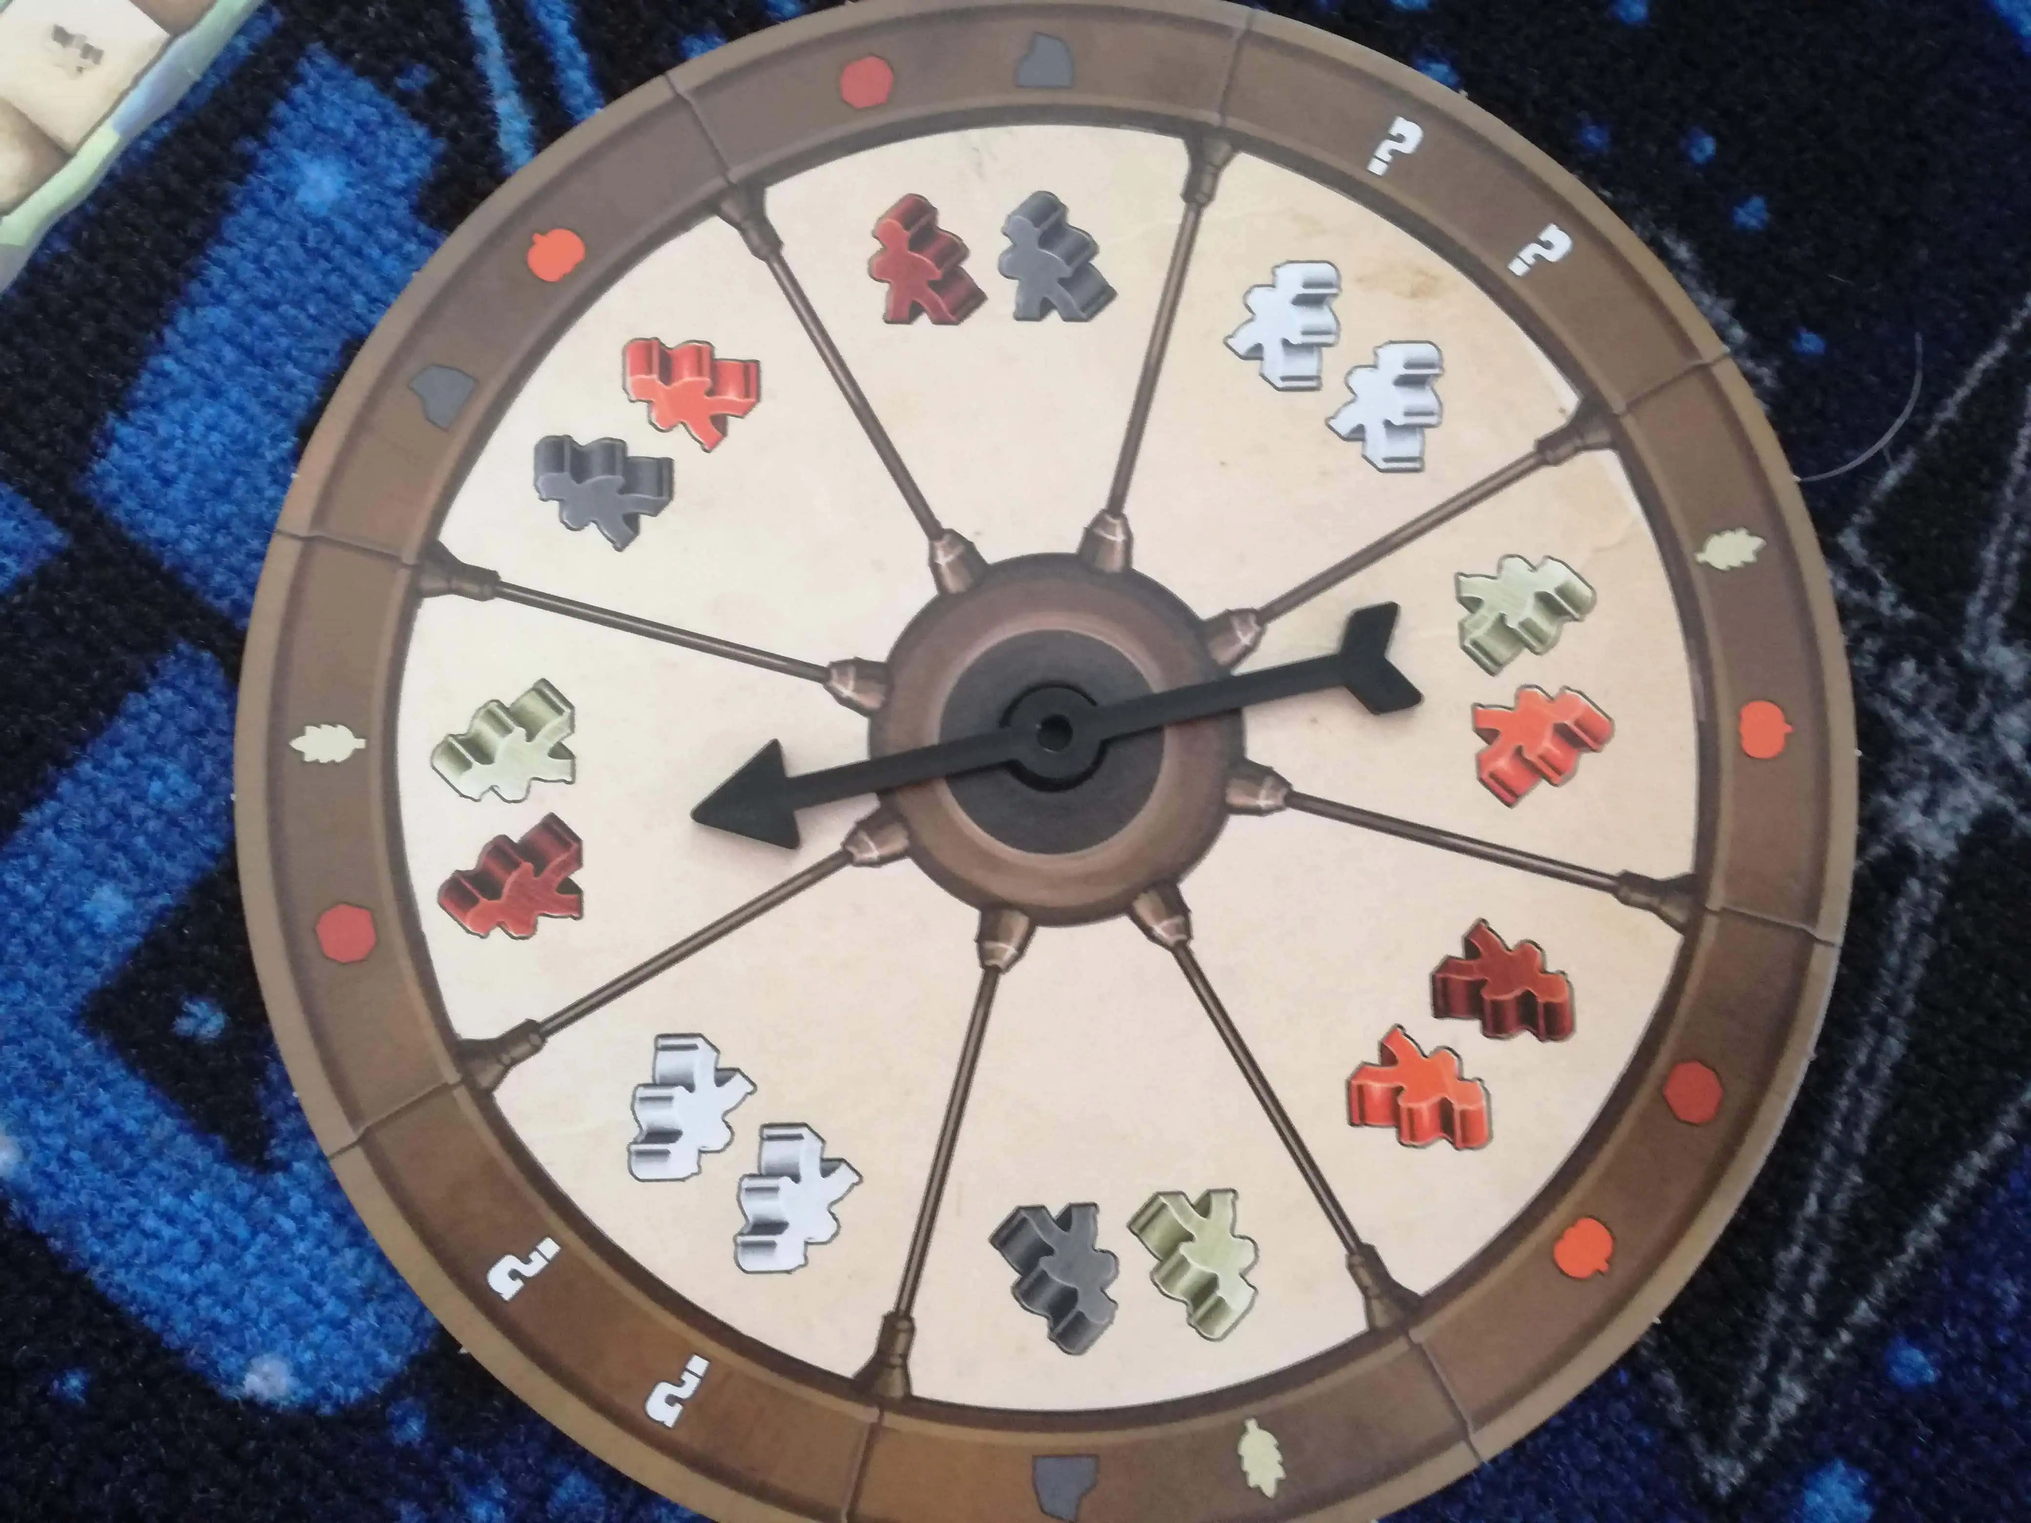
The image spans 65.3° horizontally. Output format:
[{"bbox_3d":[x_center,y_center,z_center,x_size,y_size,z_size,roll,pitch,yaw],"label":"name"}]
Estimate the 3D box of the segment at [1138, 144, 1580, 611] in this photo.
[{"bbox_3d":[0.039,-0.047,0.217,0.059,0.002,0.061,37,84,4],"label":"segment"}]

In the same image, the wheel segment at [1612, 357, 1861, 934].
[{"bbox_3d":[0.098,-0.015,0.214,0.026,0.002,0.082,-7,83,-2],"label":"wheel segment"}]

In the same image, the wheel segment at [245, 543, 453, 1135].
[{"bbox_3d":[-0.088,0.009,0.208,0.026,0.002,0.082,-8,83,-2],"label":"wheel segment"}]

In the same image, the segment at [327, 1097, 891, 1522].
[{"bbox_3d":[-0.052,0.071,0.201,0.082,0.002,0.026,37,84,4],"label":"segment"}]

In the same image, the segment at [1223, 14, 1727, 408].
[{"bbox_3d":[0.063,-0.077,0.222,0.082,0.002,0.026,38,84,4],"label":"segment"}]

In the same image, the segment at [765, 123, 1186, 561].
[{"bbox_3d":[-0.002,-0.058,0.218,0.059,0.002,0.061,-7,83,-2],"label":"segment"}]

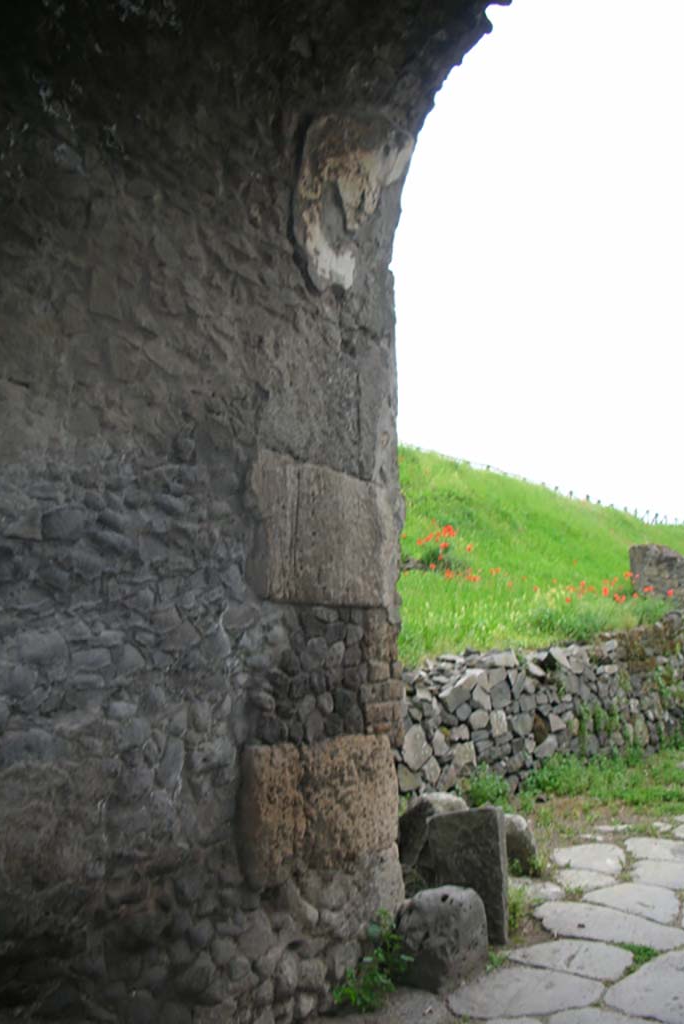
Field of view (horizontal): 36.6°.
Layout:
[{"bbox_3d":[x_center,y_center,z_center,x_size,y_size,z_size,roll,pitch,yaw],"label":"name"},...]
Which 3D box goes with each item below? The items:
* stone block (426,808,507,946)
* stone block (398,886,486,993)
[{"bbox_3d":[0.699,1.998,5.731,0.400,0.690,0.130,-4,-10,27],"label":"stone block"},{"bbox_3d":[0.500,2.075,5.130,0.350,0.420,0.360,-5,-10,32],"label":"stone block"}]

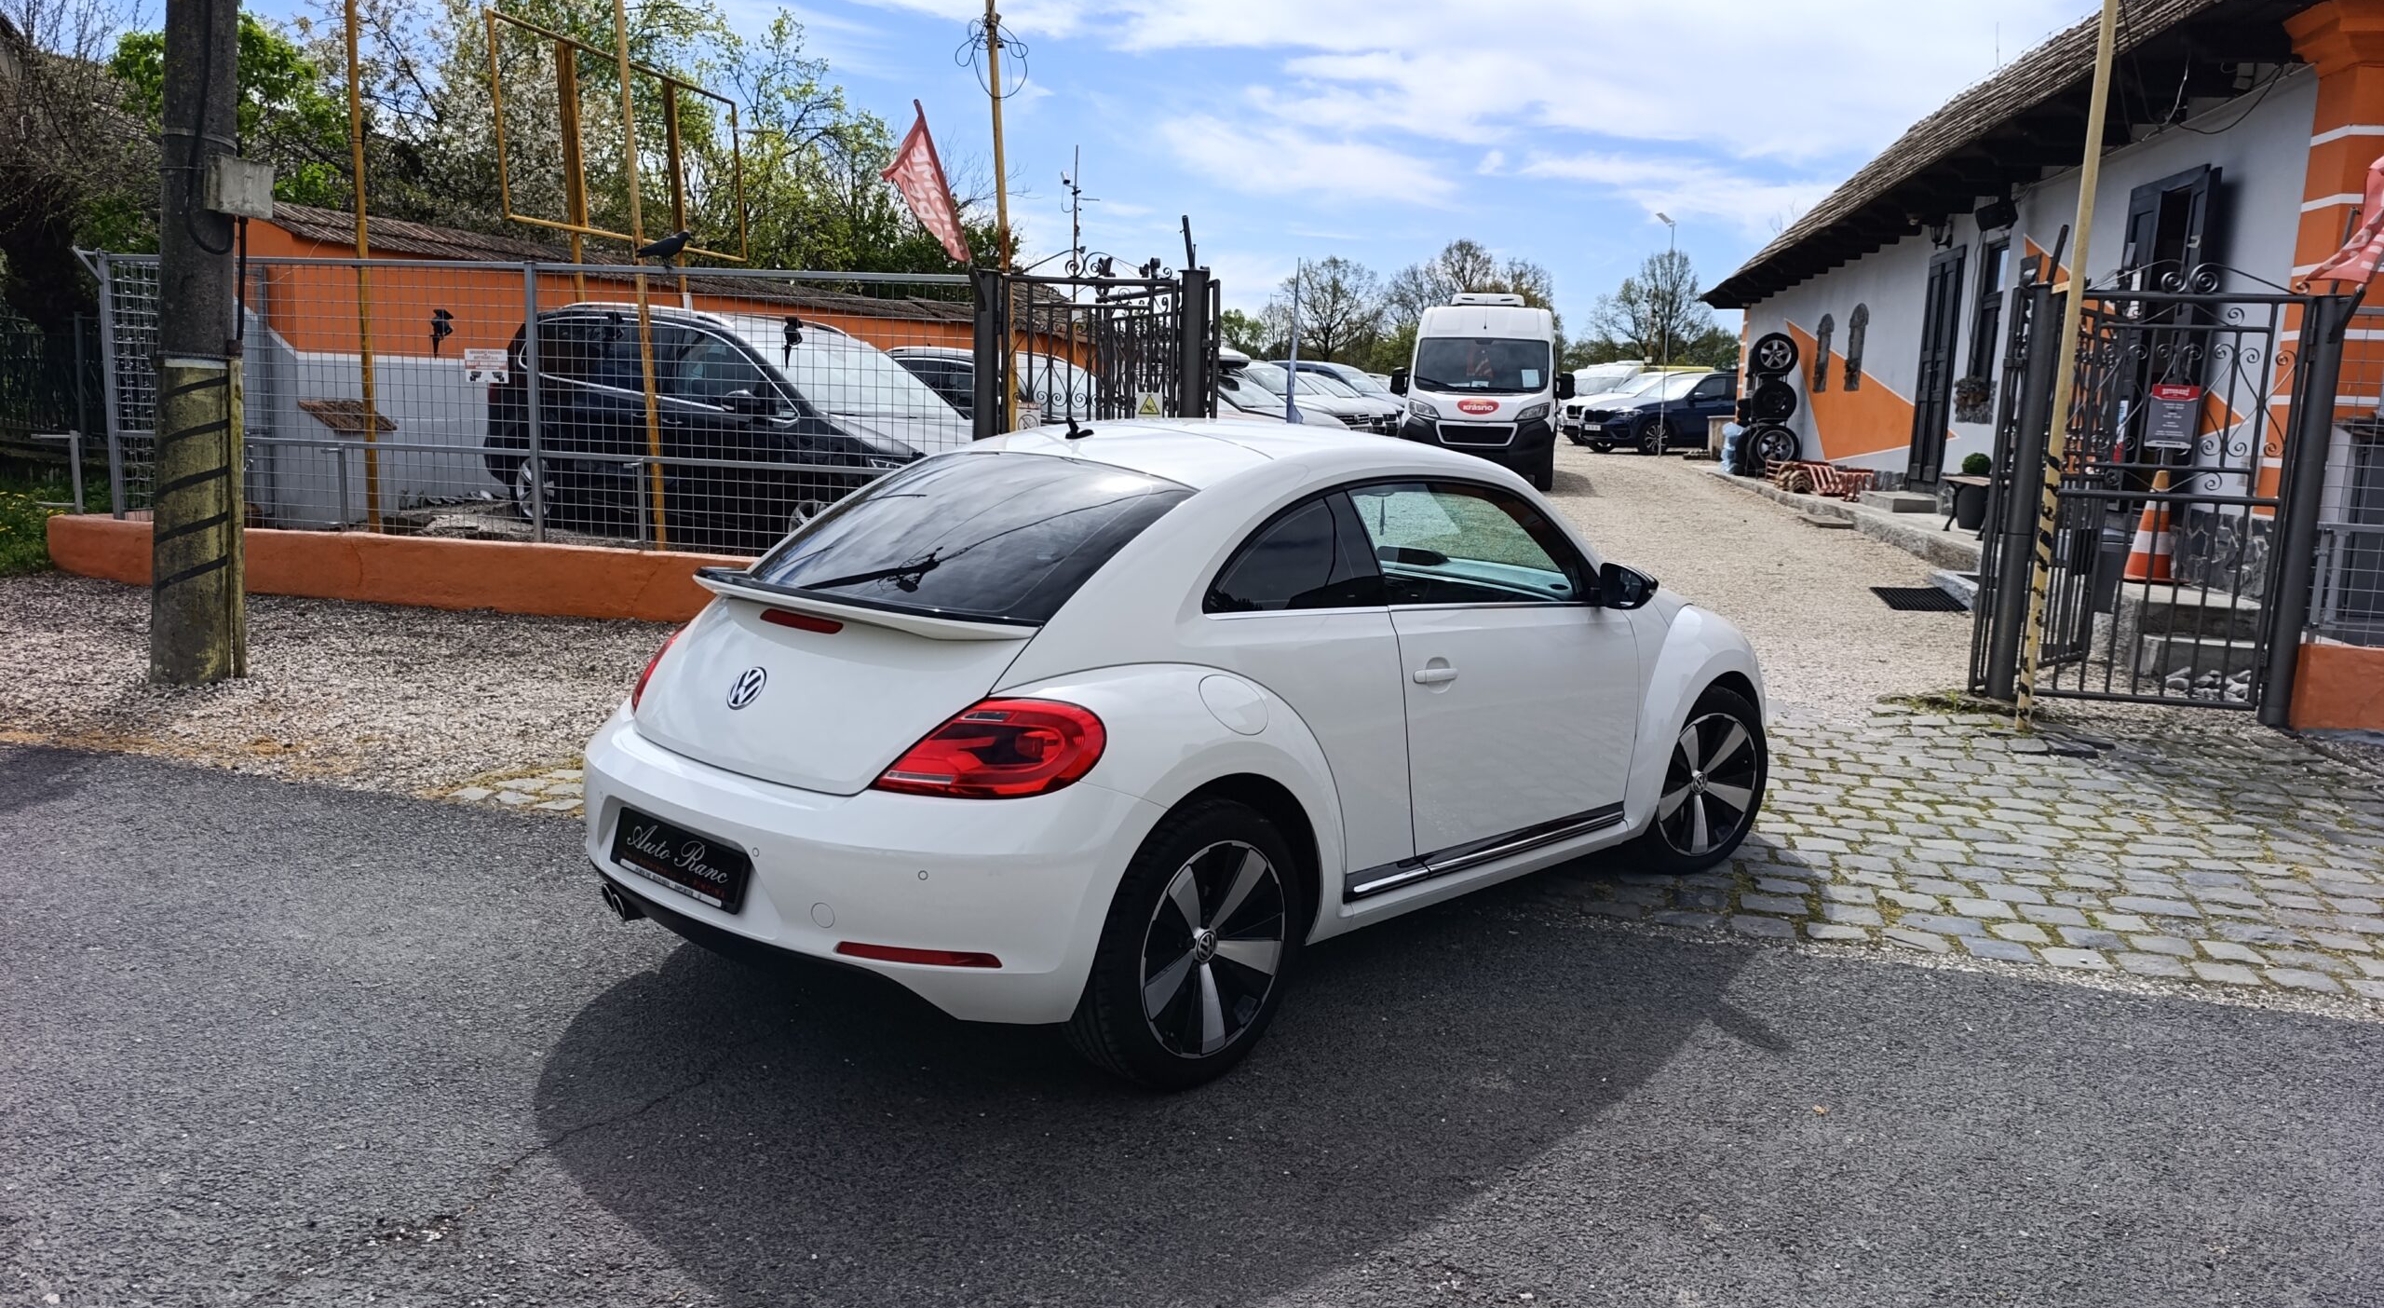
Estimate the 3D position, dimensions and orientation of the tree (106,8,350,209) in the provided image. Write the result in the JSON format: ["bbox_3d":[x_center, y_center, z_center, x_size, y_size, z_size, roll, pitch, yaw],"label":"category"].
[{"bbox_3d":[-14.075,-5.954,23.474,3.670,6.770,3.670,-3,9,-30],"label":"tree"}]

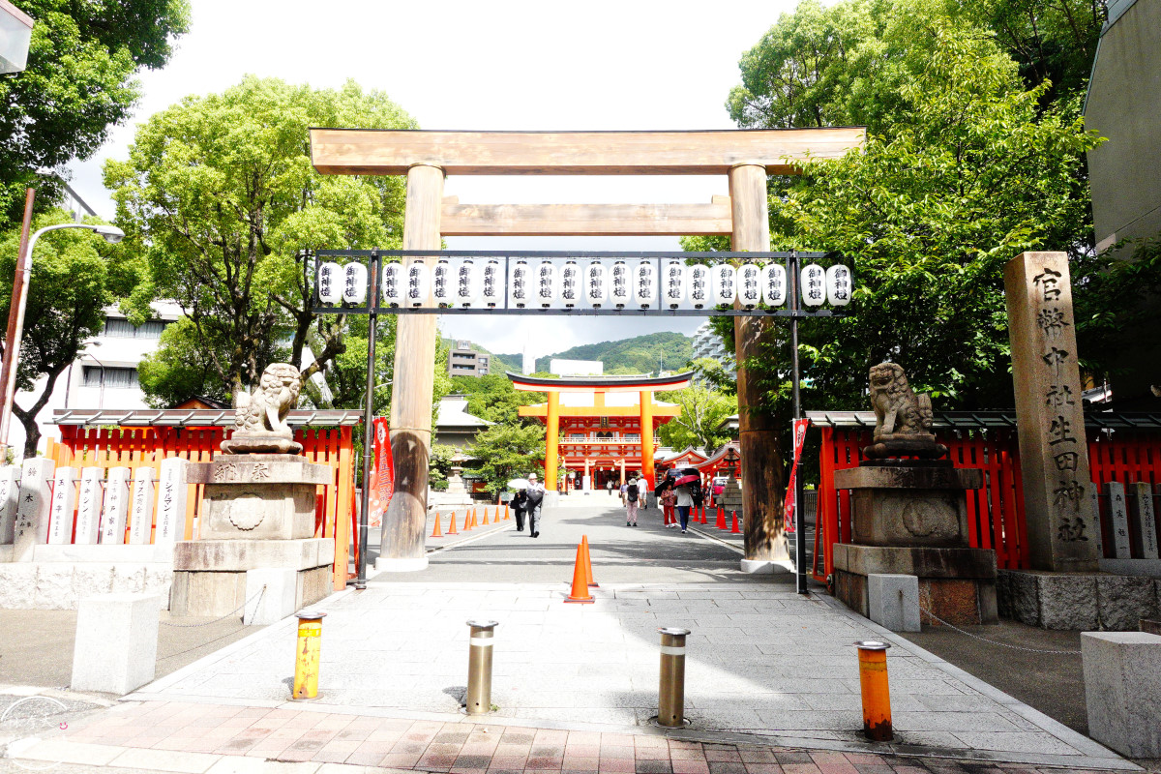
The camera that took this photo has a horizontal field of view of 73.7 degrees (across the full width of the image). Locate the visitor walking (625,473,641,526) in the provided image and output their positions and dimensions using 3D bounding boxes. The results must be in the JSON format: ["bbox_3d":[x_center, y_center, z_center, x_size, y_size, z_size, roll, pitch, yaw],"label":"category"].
[{"bbox_3d":[1.714,3.744,25.243,0.500,1.545,0.350,0,-8,0],"label":"visitor walking"}]

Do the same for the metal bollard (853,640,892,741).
[{"bbox_3d":[1.807,1.853,4.711,0.217,0.546,0.217,0,-8,2],"label":"metal bollard"}]

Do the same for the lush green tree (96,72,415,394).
[{"bbox_3d":[-7.506,-1.971,17.962,7.100,10.940,6.800,0,-8,2],"label":"lush green tree"}]

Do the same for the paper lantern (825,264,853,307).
[{"bbox_3d":[3.947,-1.551,11.777,0.384,0.690,0.384,0,-8,0],"label":"paper lantern"}]

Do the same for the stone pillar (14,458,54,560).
[{"bbox_3d":[-6.778,1.527,9.644,0.240,1.266,0.220,0,-8,2],"label":"stone pillar"}]

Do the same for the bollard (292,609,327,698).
[{"bbox_3d":[-1.942,1.911,5.515,0.229,0.564,0.229,0,-8,2],"label":"bollard"}]

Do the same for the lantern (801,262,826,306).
[{"bbox_3d":[3.554,-1.551,11.777,0.376,0.690,0.376,0,-8,0],"label":"lantern"}]

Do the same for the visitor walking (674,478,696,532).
[{"bbox_3d":[3.112,3.530,23.114,0.600,1.640,0.500,0,-8,2],"label":"visitor walking"}]

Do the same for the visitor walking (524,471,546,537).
[{"bbox_3d":[-1.190,3.113,20.399,0.500,1.676,0.450,0,-8,0],"label":"visitor walking"}]

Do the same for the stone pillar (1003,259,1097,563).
[{"bbox_3d":[5.881,0.283,9.675,0.530,3.889,0.510,0,-8,2],"label":"stone pillar"}]

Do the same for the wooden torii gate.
[{"bbox_3d":[0.145,-0.801,14.519,10.549,8.191,0.920,0,-8,0],"label":"wooden torii gate"}]

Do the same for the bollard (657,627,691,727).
[{"bbox_3d":[0.617,1.946,5.206,0.220,0.599,0.220,0,-8,0],"label":"bollard"}]

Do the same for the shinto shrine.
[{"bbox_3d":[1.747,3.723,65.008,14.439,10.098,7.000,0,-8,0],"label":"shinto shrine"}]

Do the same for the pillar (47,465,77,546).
[{"bbox_3d":[-6.416,1.475,9.618,0.175,0.945,0.150,0,-8,2],"label":"pillar"}]

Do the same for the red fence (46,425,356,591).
[{"bbox_3d":[-5.595,1.748,11.442,4.570,2.386,0.500,0,-8,0],"label":"red fence"}]

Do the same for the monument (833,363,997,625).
[{"bbox_3d":[4.045,1.234,9.641,1.477,3.102,1.303,0,-8,0],"label":"monument"}]

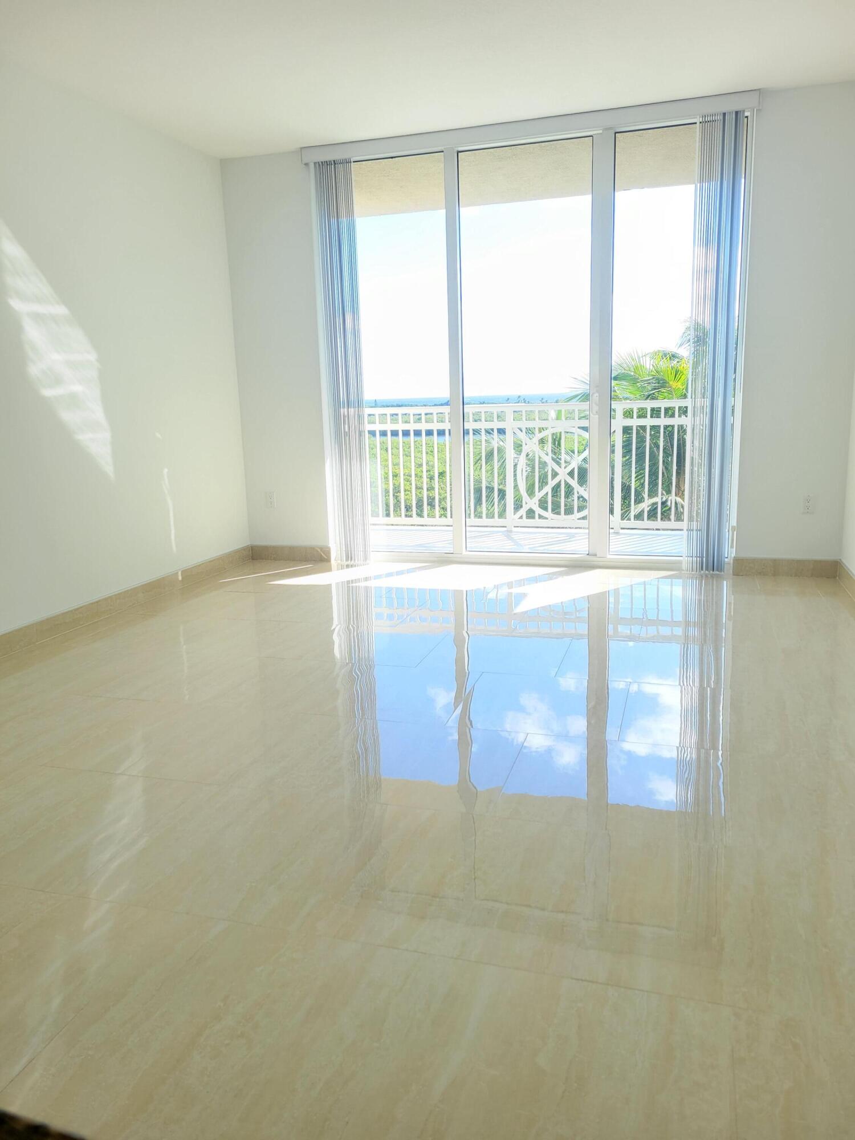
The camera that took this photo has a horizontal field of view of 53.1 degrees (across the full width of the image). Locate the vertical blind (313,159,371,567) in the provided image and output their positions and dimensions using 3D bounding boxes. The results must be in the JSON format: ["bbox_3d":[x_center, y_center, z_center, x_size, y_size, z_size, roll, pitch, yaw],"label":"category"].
[{"bbox_3d":[-0.562,-1.334,5.713,0.221,2.630,0.090,2,12,17],"label":"vertical blind"}]

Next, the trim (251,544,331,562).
[{"bbox_3d":[-0.978,-0.116,6.129,0.626,0.105,0.014,2,12,17],"label":"trim"}]

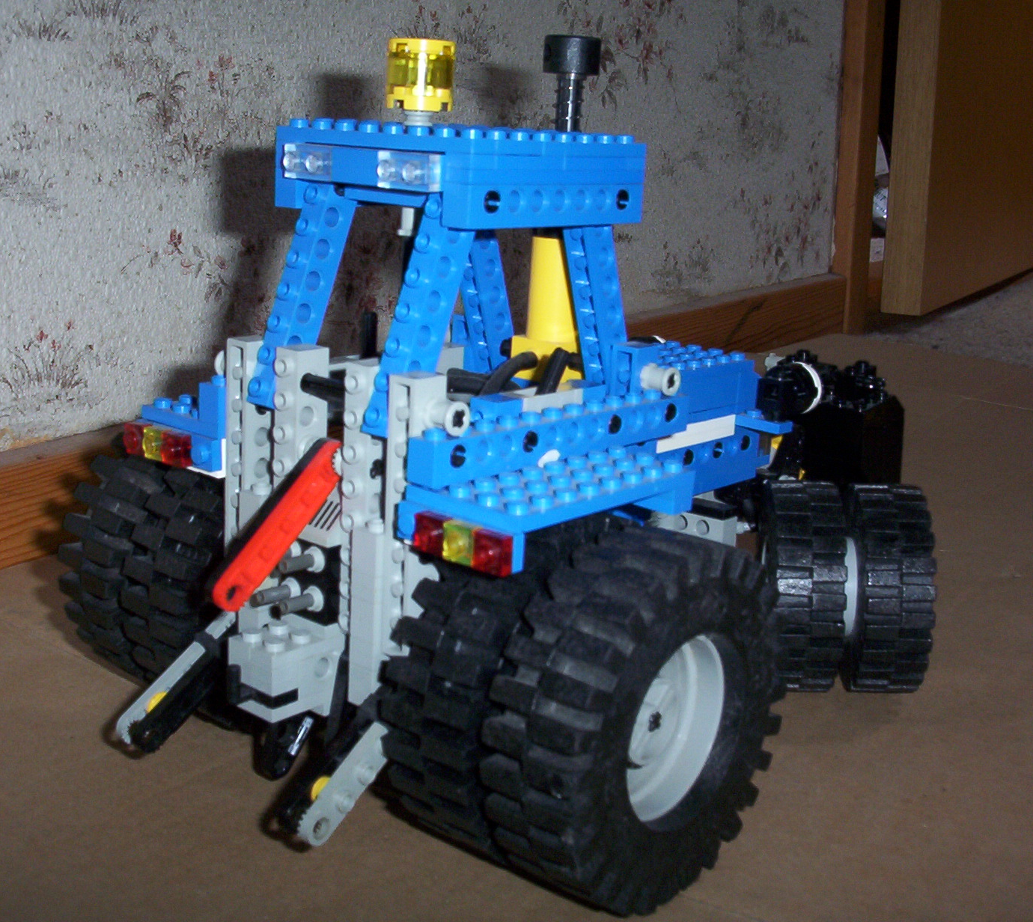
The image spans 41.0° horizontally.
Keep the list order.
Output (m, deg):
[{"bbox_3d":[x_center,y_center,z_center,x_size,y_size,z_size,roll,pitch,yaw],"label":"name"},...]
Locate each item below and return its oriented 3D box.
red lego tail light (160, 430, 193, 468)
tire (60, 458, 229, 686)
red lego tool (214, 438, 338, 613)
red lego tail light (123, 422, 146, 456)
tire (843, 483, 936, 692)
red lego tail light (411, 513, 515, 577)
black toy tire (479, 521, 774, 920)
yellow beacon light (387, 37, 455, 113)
[{"bbox_3d":[-0.085,-0.003,0.344,0.008,0.008,0.005,14,18,38],"label":"red lego tail light"},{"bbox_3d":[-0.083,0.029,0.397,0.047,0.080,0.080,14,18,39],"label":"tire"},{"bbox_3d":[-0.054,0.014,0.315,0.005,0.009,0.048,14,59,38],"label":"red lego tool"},{"bbox_3d":[-0.097,-0.005,0.354,0.008,0.008,0.005,14,18,38],"label":"red lego tail light"},{"bbox_3d":[0.110,0.039,0.421,0.021,0.062,0.062,4,14,6],"label":"tire"},{"bbox_3d":[-0.012,0.017,0.282,0.024,0.008,0.005,17,19,37],"label":"red lego tail light"},{"bbox_3d":[0.029,0.057,0.310,0.028,0.080,0.080,13,18,38],"label":"black toy tire"},{"bbox_3d":[-0.023,-0.092,0.328,0.016,0.016,0.016,3,14,-1],"label":"yellow beacon light"}]

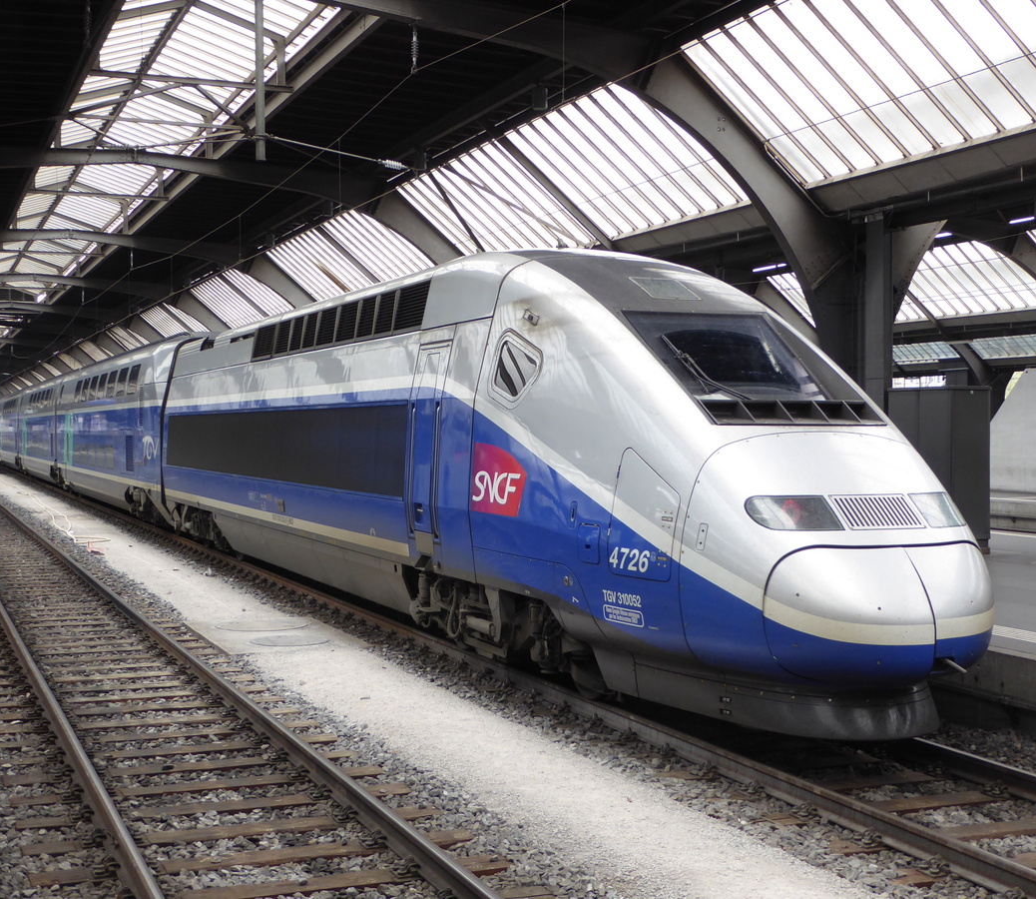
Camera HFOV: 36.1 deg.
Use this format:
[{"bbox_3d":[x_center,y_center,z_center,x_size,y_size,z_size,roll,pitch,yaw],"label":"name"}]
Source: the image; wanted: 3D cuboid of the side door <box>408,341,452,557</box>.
[{"bbox_3d":[-0.835,0.005,15.206,0.140,2.060,0.970,0,1,-21],"label":"side door"}]

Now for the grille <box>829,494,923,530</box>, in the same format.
[{"bbox_3d":[2.387,0.420,10.569,0.575,0.040,0.342,0,39,-21],"label":"grille"}]

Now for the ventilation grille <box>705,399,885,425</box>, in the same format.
[{"bbox_3d":[1.981,-0.241,11.614,1.410,0.080,0.381,0,31,-21],"label":"ventilation grille"}]

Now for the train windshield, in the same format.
[{"bbox_3d":[1.676,-0.747,12.400,1.350,0.150,1.444,0,32,-21],"label":"train windshield"}]

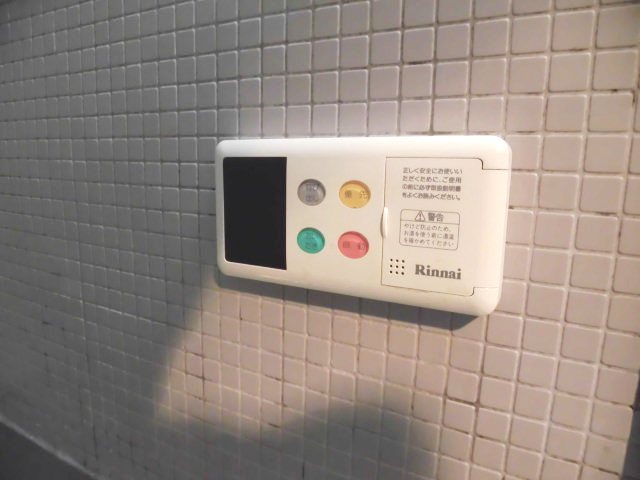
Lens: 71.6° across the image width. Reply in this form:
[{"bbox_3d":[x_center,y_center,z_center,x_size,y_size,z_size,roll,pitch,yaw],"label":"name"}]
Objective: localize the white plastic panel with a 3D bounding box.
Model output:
[{"bbox_3d":[0.014,-0.015,0.286,0.199,0.101,0.021,6,11,28],"label":"white plastic panel"}]

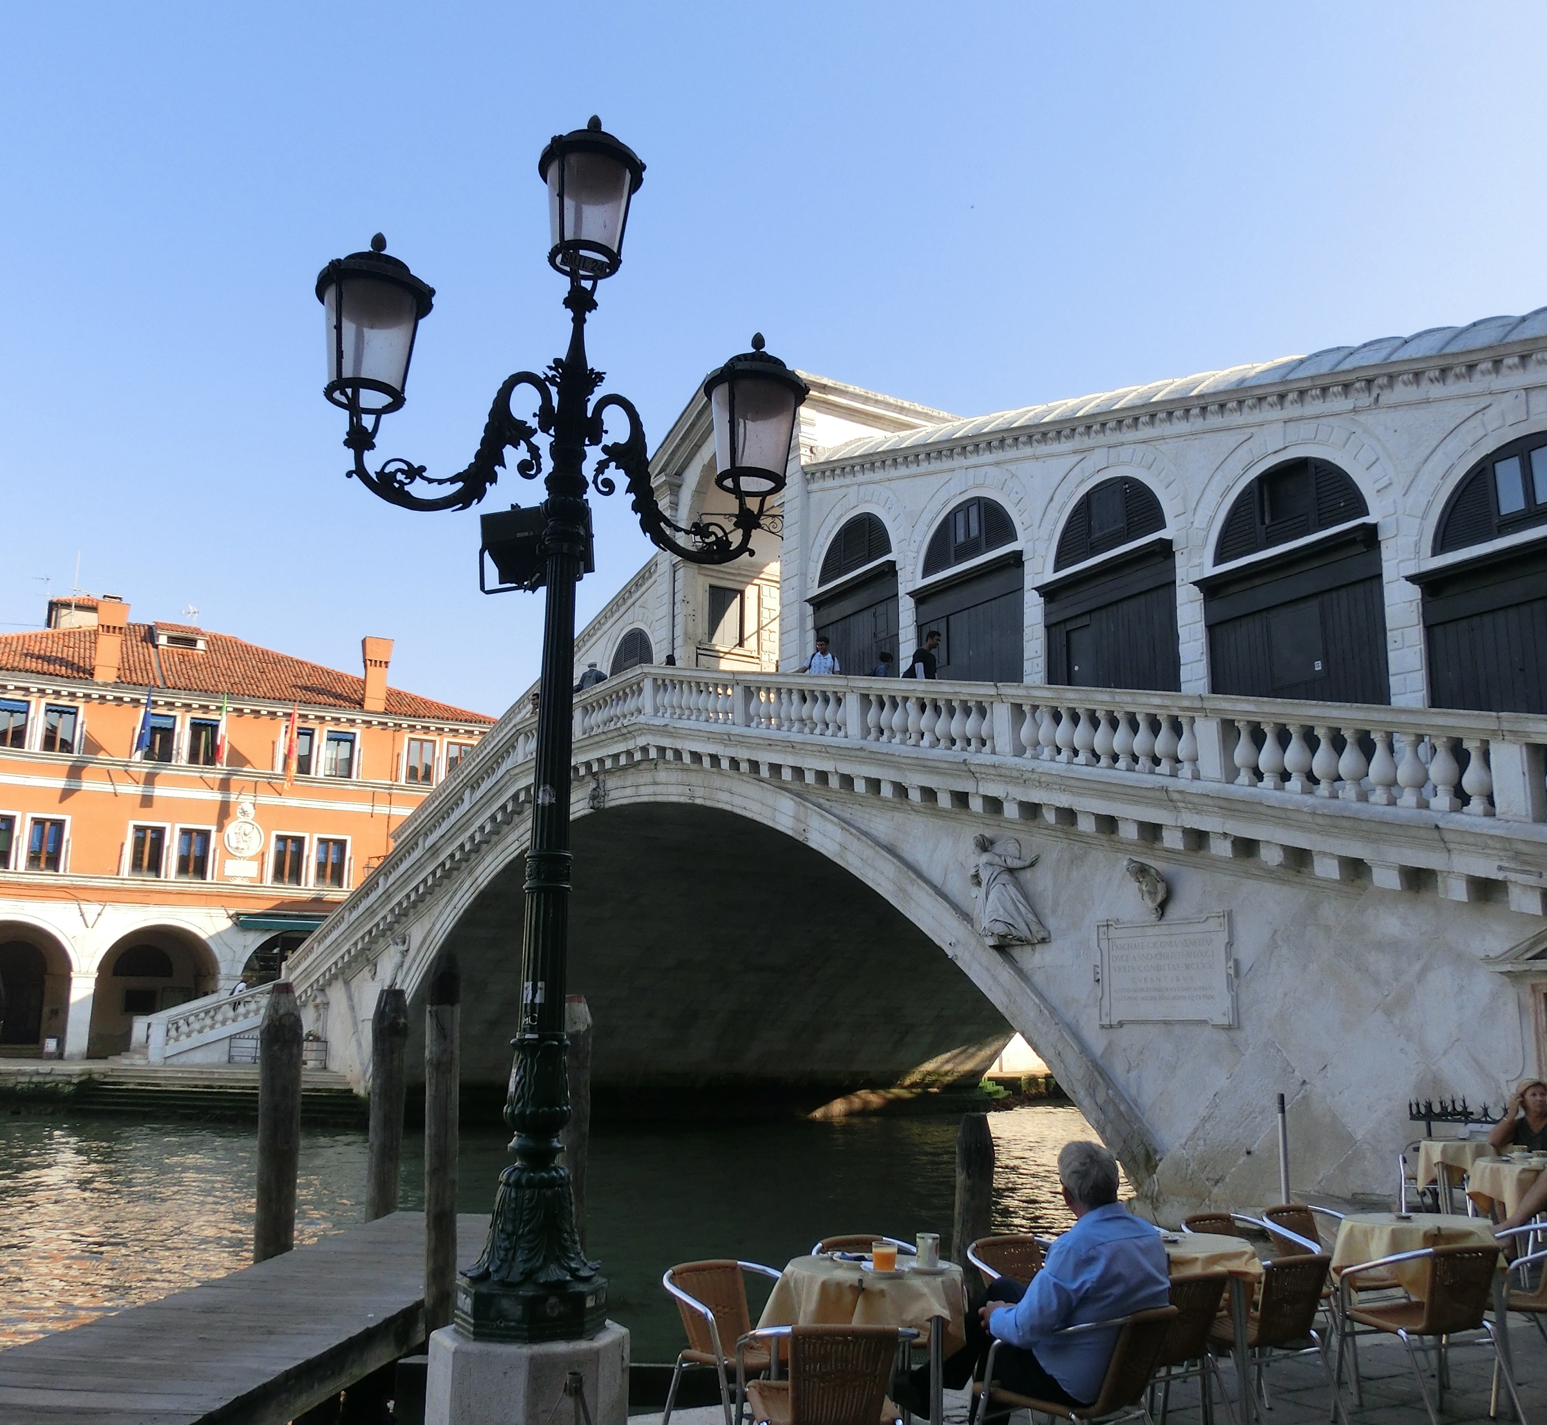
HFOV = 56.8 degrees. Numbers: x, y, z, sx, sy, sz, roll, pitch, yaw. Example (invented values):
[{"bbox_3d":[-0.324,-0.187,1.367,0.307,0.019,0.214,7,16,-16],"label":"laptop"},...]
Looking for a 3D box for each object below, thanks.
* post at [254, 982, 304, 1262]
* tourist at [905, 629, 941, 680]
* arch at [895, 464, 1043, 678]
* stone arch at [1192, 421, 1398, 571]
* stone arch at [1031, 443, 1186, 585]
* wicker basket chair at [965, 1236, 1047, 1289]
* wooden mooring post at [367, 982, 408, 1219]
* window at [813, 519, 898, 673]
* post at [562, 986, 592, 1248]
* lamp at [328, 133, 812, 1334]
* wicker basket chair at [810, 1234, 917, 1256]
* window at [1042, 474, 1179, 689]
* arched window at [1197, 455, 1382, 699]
[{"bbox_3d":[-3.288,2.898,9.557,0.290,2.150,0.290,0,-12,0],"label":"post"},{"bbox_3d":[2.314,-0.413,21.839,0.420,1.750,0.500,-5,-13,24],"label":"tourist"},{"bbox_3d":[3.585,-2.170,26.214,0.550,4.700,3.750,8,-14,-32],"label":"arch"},{"bbox_3d":[7.314,-3.259,20.411,0.400,1.870,3.380,9,-15,-32],"label":"stone arch"},{"bbox_3d":[5.141,-3.243,22.157,0.350,1.800,3.200,9,-15,-30],"label":"stone arch"},{"bbox_3d":[1.165,2.615,6.006,0.560,0.730,0.590,9,-15,-31],"label":"wicker basket chair"},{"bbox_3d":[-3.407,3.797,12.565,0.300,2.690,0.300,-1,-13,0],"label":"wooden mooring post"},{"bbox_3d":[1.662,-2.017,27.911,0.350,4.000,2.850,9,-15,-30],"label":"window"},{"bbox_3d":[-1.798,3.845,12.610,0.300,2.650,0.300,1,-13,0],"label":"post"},{"bbox_3d":[-0.806,-0.152,5.560,2.180,4.800,0.580,8,-14,-34],"label":"lamp"},{"bbox_3d":[0.477,2.650,6.039,0.560,0.735,0.590,8,-15,-30],"label":"wicker basket chair"},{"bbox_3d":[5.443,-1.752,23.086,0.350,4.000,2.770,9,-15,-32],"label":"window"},{"bbox_3d":[7.407,-1.451,20.194,0.350,4.200,2.850,8,-14,-32],"label":"arched window"}]

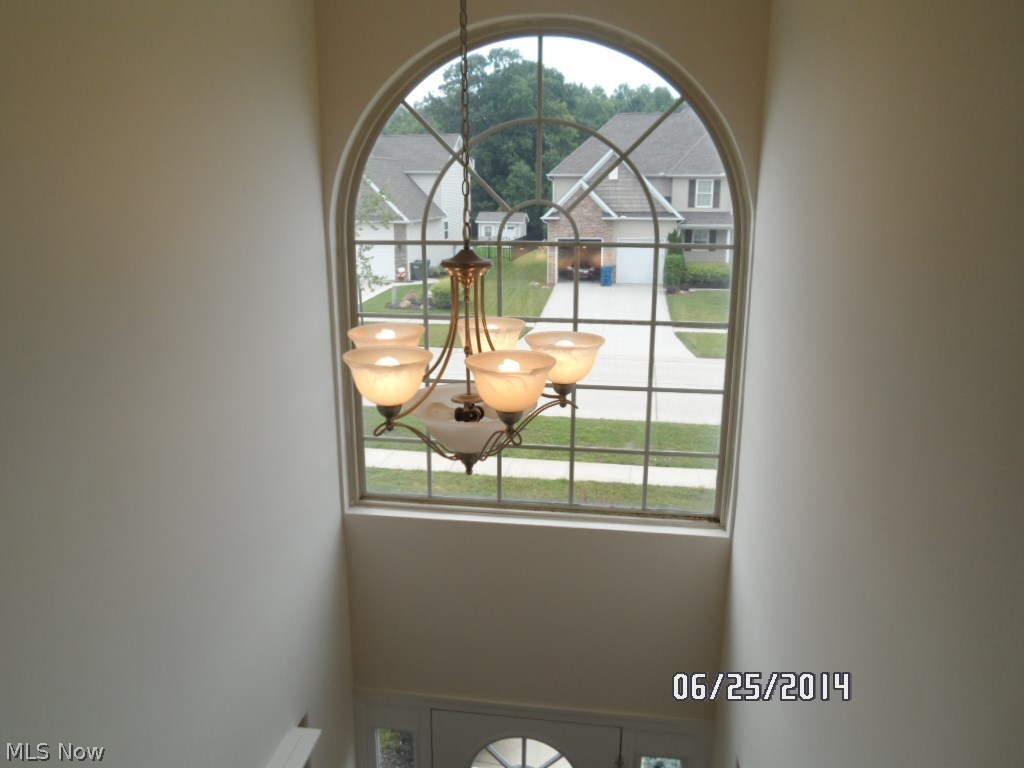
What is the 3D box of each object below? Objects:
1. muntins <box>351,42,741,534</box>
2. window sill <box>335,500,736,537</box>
[{"bbox_3d":[0.108,-0.396,3.117,1.645,2.000,0.045,2,14,8],"label":"muntins"},{"bbox_3d":[0.092,0.606,3.338,1.720,0.040,0.095,2,14,8],"label":"window sill"}]

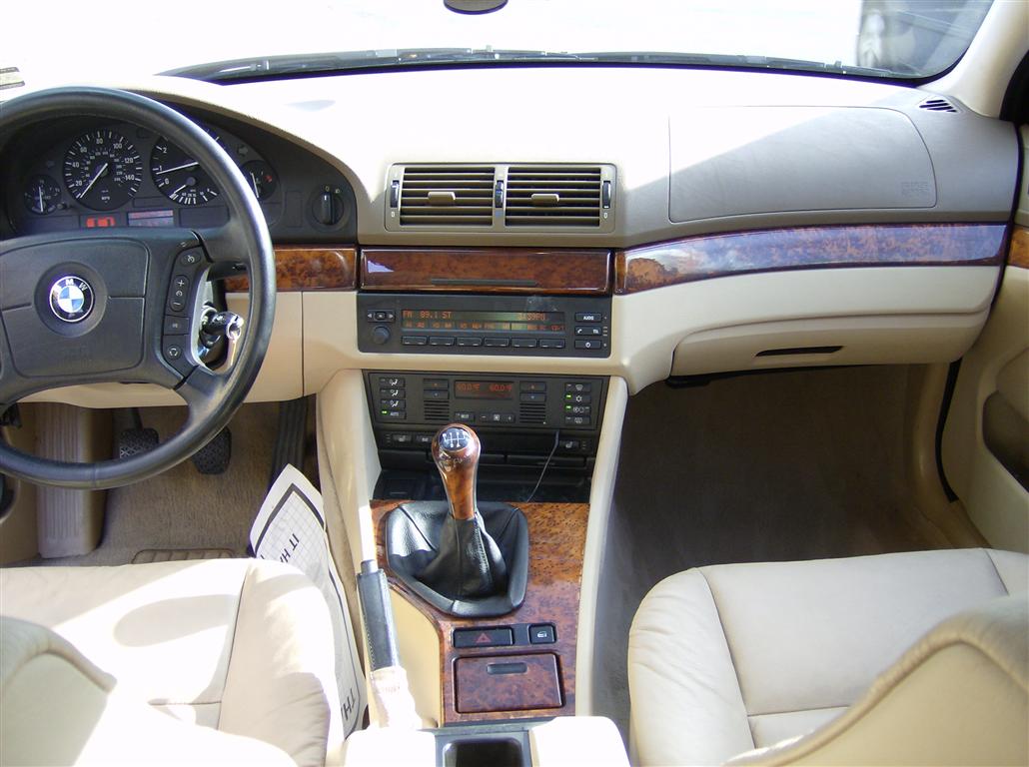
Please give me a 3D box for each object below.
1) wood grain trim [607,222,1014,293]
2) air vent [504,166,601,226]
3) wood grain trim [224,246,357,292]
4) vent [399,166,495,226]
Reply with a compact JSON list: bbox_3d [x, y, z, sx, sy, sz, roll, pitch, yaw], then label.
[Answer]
[{"bbox_3d":[0.345,-0.154,1.257,0.498,0.060,0.096,-5,9,-9],"label":"wood grain trim"},{"bbox_3d":[0.044,-0.209,1.200,0.109,0.065,0.030,1,8,5],"label":"air vent"},{"bbox_3d":[-0.255,-0.131,1.216,0.157,0.050,0.022,0,9,3],"label":"wood grain trim"},{"bbox_3d":[-0.075,-0.211,1.210,0.108,0.066,0.030,1,8,5],"label":"vent"}]

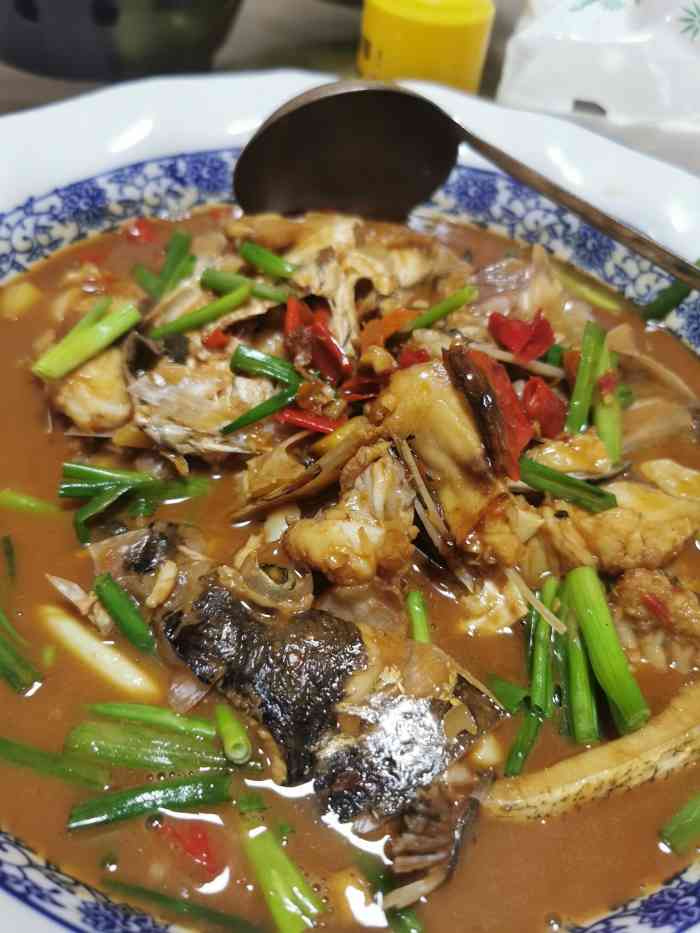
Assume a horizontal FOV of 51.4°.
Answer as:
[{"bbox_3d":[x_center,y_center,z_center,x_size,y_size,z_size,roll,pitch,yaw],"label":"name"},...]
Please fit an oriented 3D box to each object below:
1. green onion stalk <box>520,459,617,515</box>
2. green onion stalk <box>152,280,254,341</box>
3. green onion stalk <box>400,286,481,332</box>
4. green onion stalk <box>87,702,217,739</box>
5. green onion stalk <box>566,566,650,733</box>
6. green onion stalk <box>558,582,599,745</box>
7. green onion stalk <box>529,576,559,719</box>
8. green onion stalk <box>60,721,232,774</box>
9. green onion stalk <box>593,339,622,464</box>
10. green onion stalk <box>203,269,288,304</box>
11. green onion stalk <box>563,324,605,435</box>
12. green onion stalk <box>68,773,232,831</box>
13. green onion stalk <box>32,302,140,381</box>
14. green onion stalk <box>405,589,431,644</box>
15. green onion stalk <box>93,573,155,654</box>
[{"bbox_3d":[0.065,0.006,0.218,0.027,0.005,0.007,25,52,7],"label":"green onion stalk"},{"bbox_3d":[-0.051,-0.054,0.251,0.042,0.005,0.005,-35,63,-30],"label":"green onion stalk"},{"bbox_3d":[0.033,-0.056,0.260,0.039,0.005,0.005,-34,63,-29],"label":"green onion stalk"},{"bbox_3d":[-0.049,0.062,0.179,0.032,0.004,0.004,11,51,1],"label":"green onion stalk"},{"bbox_3d":[0.068,0.047,0.192,0.008,0.008,0.040,-9,69,-15],"label":"green onion stalk"},{"bbox_3d":[0.064,0.054,0.206,0.007,0.006,0.046,7,54,-3],"label":"green onion stalk"},{"bbox_3d":[0.056,0.051,0.208,0.006,0.005,0.042,13,56,3],"label":"green onion stalk"},{"bbox_3d":[-0.048,0.068,0.174,0.038,0.006,0.009,7,51,-2],"label":"green onion stalk"},{"bbox_3d":[0.094,-0.025,0.263,0.008,0.007,0.055,9,59,-1],"label":"green onion stalk"},{"bbox_3d":[-0.041,-0.070,0.283,0.036,0.006,0.007,17,49,6],"label":"green onion stalk"},{"bbox_3d":[0.080,-0.031,0.250,0.006,0.006,0.048,16,60,5],"label":"green onion stalk"},{"bbox_3d":[-0.047,0.080,0.174,0.037,0.005,0.006,-9,51,-16],"label":"green onion stalk"},{"bbox_3d":[-0.095,-0.046,0.264,0.010,0.009,0.043,36,58,21],"label":"green onion stalk"},{"bbox_3d":[0.020,0.043,0.211,0.004,0.004,0.018,-4,60,-12],"label":"green onion stalk"},{"bbox_3d":[-0.063,0.041,0.204,0.006,0.005,0.029,-27,60,-28],"label":"green onion stalk"}]

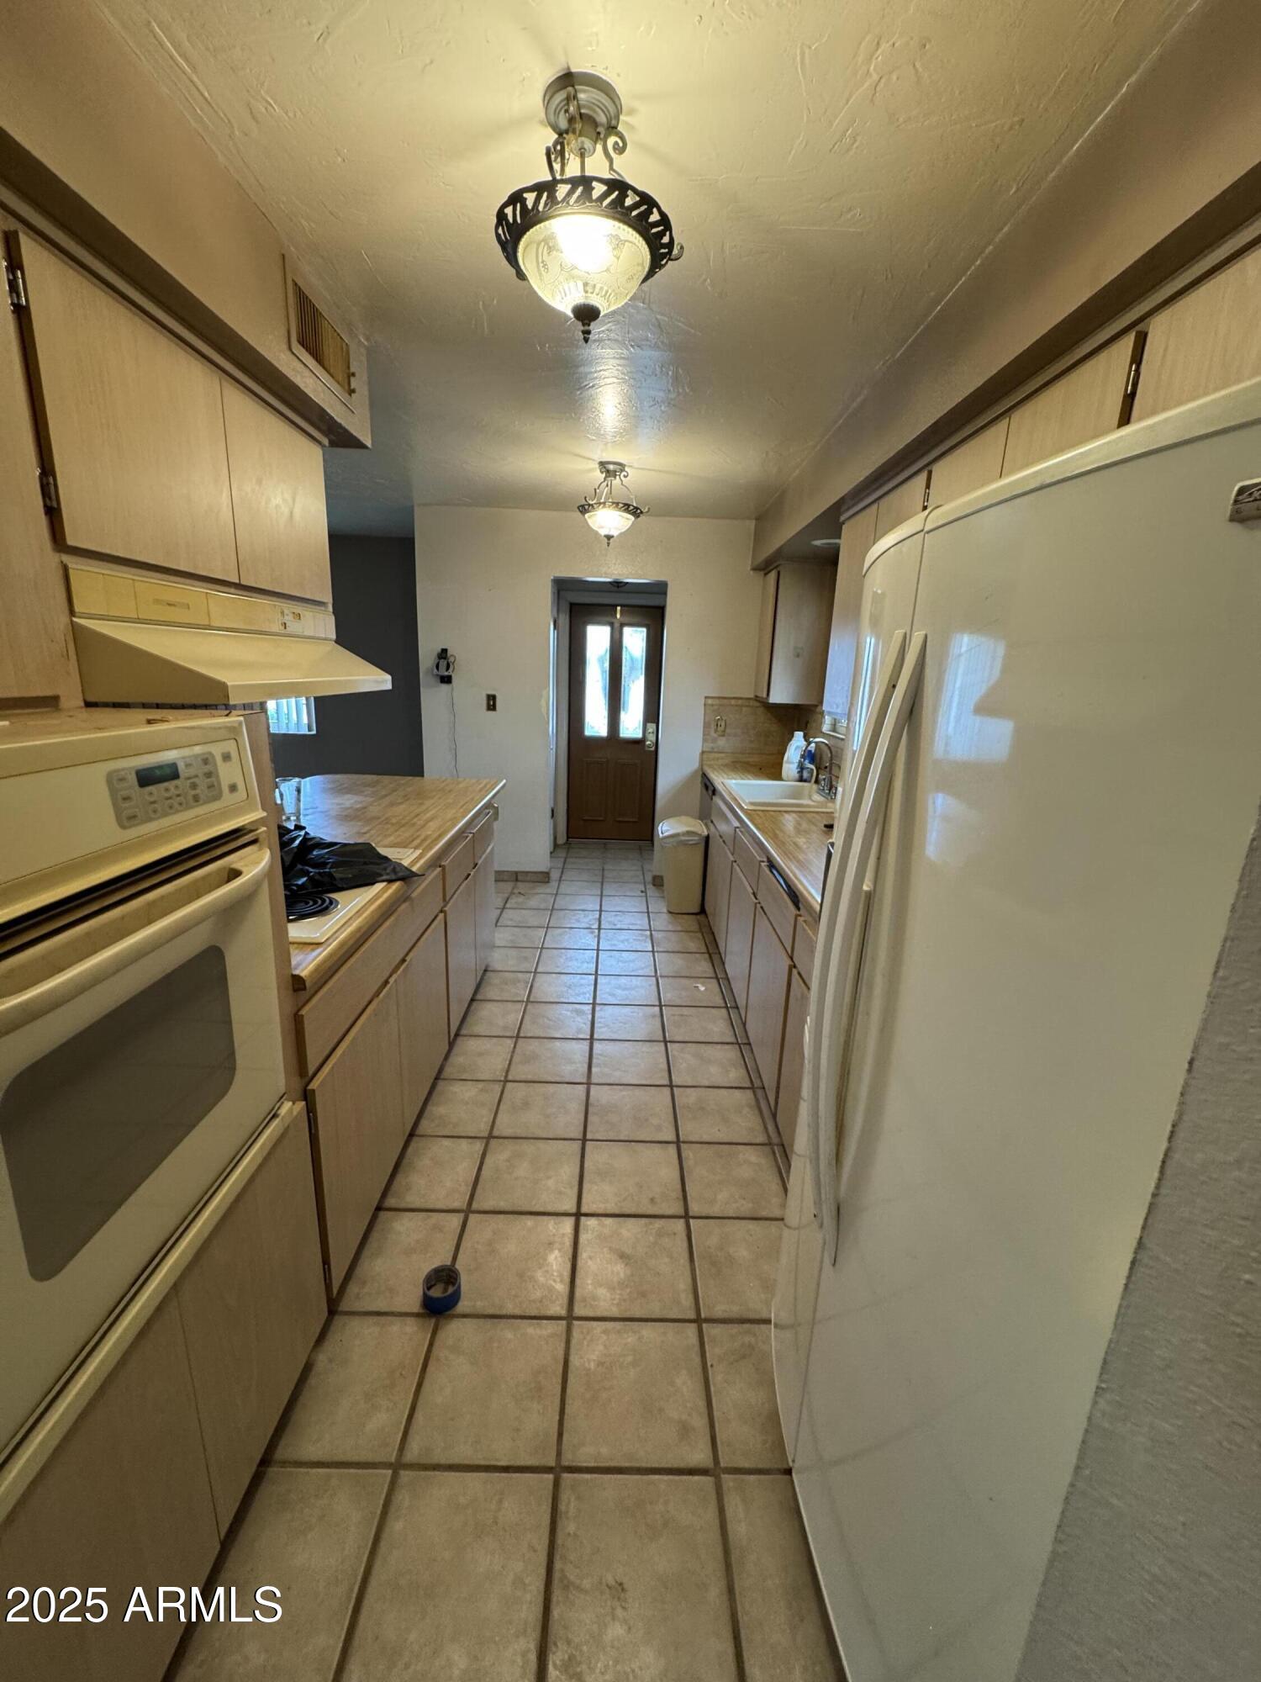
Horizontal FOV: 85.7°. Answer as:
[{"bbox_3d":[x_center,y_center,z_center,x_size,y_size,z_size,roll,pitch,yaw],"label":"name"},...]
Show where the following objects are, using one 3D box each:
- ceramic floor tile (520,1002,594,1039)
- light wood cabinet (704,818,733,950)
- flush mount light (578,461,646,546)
[{"bbox_3d":[-0.319,0.790,2.977,0.298,0.012,0.300,2,14,-1],"label":"ceramic floor tile"},{"bbox_3d":[0.763,0.272,3.761,0.560,0.563,0.798,2,14,-1],"label":"light wood cabinet"},{"bbox_3d":[-0.097,-1.645,3.347,0.335,0.365,0.335,2,14,-1],"label":"flush mount light"}]

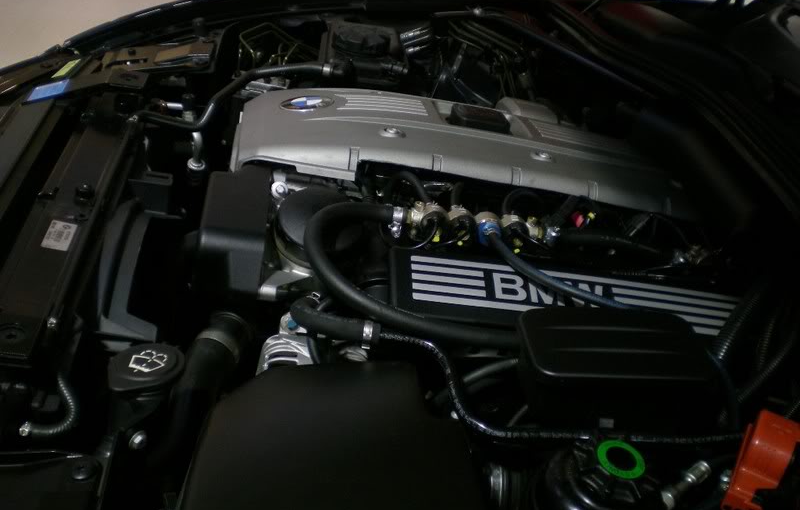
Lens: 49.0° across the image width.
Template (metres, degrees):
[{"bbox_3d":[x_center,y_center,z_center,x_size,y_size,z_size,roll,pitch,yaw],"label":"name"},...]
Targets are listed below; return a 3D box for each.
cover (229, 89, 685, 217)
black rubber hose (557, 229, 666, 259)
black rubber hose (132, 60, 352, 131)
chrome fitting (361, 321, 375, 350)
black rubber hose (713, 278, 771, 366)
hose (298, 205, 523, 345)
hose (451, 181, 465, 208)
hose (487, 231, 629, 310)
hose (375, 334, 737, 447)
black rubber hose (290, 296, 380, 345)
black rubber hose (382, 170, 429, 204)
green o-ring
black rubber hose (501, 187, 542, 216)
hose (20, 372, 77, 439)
[{"bbox_3d":[0.087,-0.146,1.104,0.572,0.078,0.216,6,27,-11],"label":"cover"},{"bbox_3d":[0.248,-0.012,1.028,0.135,0.017,0.017,11,26,-8],"label":"black rubber hose"},{"bbox_3d":[-0.205,-0.219,1.203,0.036,0.070,0.375,28,30,30],"label":"black rubber hose"},{"bbox_3d":[-0.031,0.078,0.847,0.010,0.025,0.022,15,26,14],"label":"chrome fitting"},{"bbox_3d":[0.366,0.070,0.943,0.015,0.015,0.127,6,40,42],"label":"black rubber hose"},{"bbox_3d":[0.013,0.013,0.880,0.216,0.088,0.154,5,25,-15],"label":"hose"},{"bbox_3d":[0.063,-0.065,0.935,0.018,0.030,0.030,5,25,-15],"label":"hose"},{"bbox_3d":[0.163,0.017,0.902,0.149,0.050,0.063,5,25,-15],"label":"hose"},{"bbox_3d":[0.151,0.121,0.830,0.327,0.045,0.146,5,25,-15],"label":"hose"},{"bbox_3d":[-0.058,0.059,0.856,0.096,0.026,0.028,15,26,14],"label":"black rubber hose"},{"bbox_3d":[0.009,-0.069,0.940,0.044,0.041,0.045,5,25,-15],"label":"black rubber hose"},{"bbox_3d":[0.167,0.155,0.665,0.039,0.003,0.039,6,32,-11],"label":"green o-ring"},{"bbox_3d":[0.134,-0.059,0.951,0.059,0.027,0.038,5,25,-15],"label":"black rubber hose"},{"bbox_3d":[-0.293,0.125,0.740,0.046,0.044,0.047,5,25,-15],"label":"hose"}]

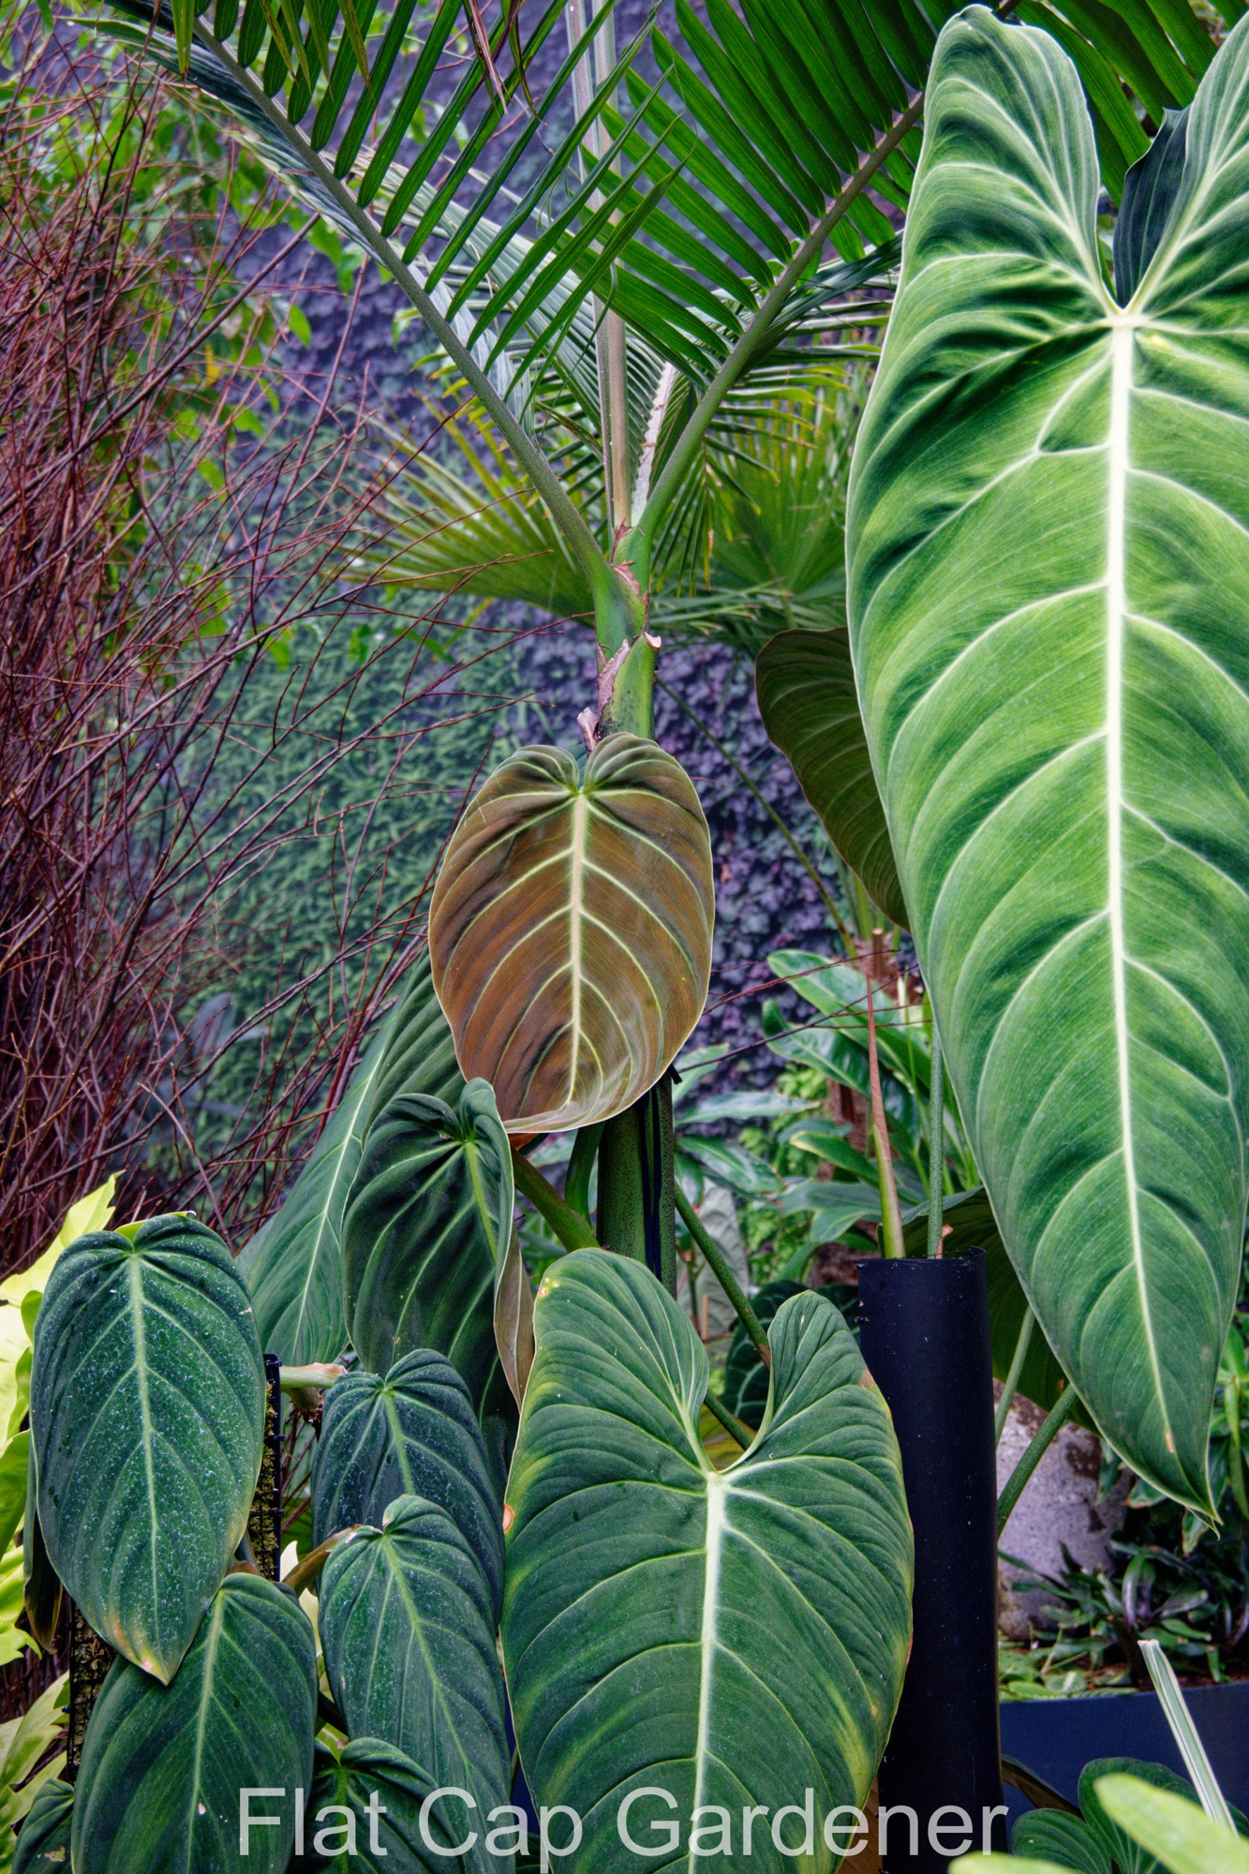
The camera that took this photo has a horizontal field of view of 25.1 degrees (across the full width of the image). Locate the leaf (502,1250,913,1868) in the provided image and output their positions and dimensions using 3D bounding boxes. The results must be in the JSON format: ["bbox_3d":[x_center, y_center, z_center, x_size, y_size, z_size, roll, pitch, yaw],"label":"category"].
[{"bbox_3d":[0.042,0.350,1.420,0.208,0.370,0.060,2,-15,0],"label":"leaf"}]

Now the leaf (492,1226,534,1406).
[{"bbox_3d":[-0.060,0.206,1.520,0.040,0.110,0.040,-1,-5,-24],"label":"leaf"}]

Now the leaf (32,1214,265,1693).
[{"bbox_3d":[-0.240,0.258,1.420,0.115,0.235,0.045,-3,-14,-3],"label":"leaf"}]

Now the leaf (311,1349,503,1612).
[{"bbox_3d":[-0.110,0.311,1.470,0.105,0.190,0.045,-12,-13,0],"label":"leaf"}]

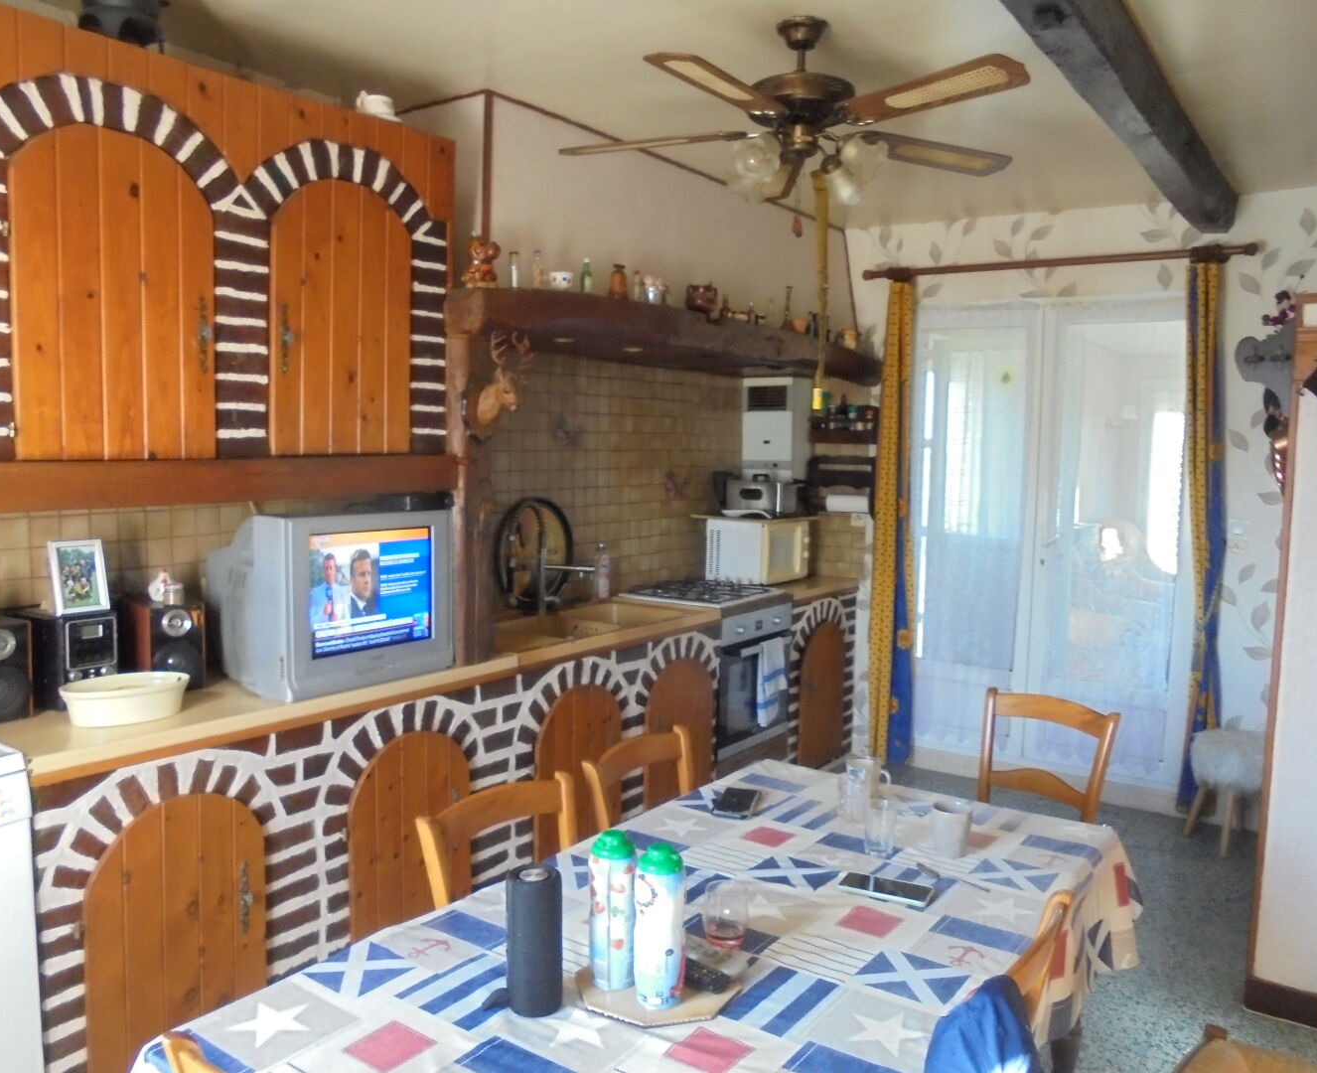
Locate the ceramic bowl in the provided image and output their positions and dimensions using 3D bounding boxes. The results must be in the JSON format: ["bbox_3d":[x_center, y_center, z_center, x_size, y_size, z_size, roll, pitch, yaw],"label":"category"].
[{"bbox_3d":[-1.244,0.381,2.509,0.280,0.086,0.172,-2,7,-37],"label":"ceramic bowl"}]

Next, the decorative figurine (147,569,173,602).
[{"bbox_3d":[-1.311,0.127,2.828,0.070,0.082,0.075,-3,7,-41],"label":"decorative figurine"}]

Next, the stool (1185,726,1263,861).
[{"bbox_3d":[2.267,0.981,4.185,0.380,0.450,0.380,5,6,35],"label":"stool"}]

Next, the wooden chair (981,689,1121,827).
[{"bbox_3d":[0.925,0.908,2.905,0.460,0.870,0.420,-3,7,-41],"label":"wooden chair"}]

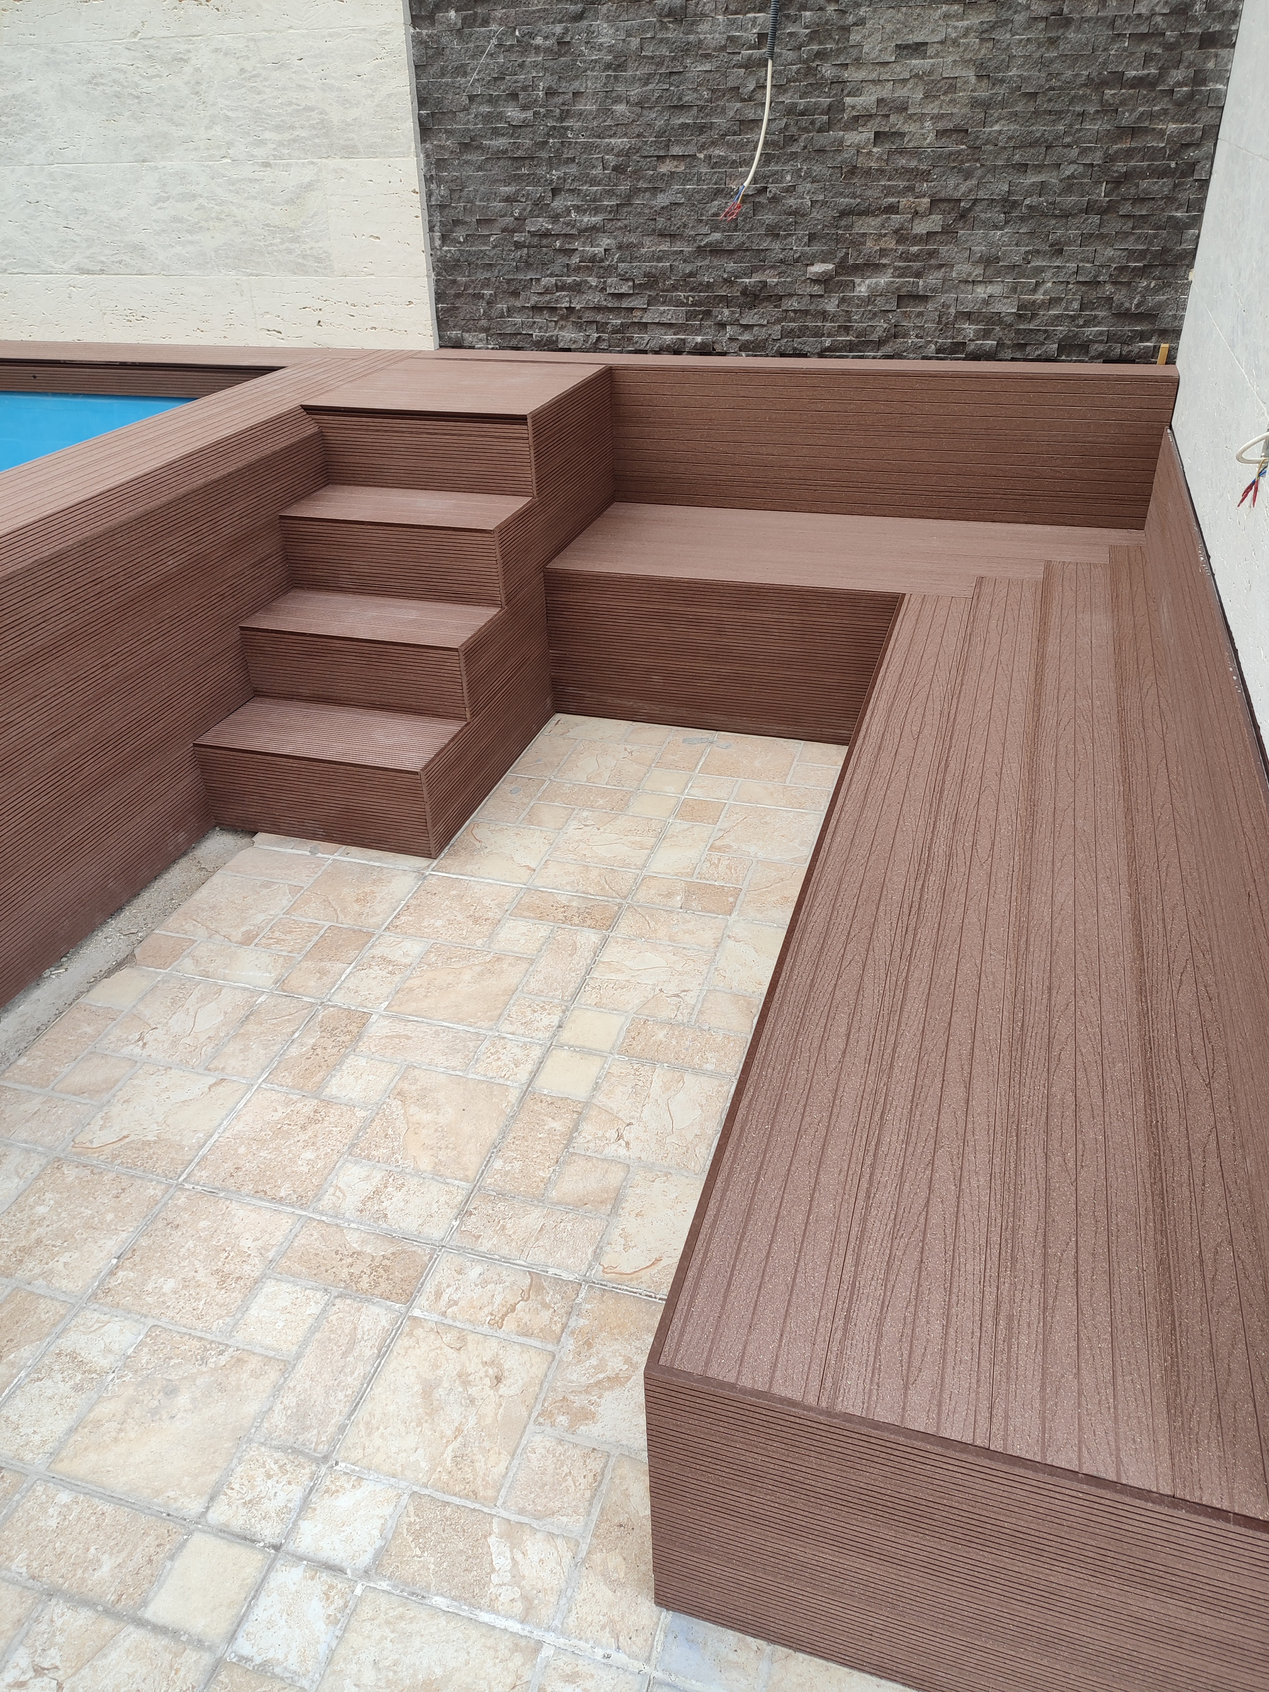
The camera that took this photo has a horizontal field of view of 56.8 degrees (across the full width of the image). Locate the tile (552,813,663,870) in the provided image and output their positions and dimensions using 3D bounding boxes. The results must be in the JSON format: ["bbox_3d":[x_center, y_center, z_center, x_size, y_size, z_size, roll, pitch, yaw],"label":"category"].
[{"bbox_3d":[-0.057,-0.011,2.675,0.218,0.013,0.211,8,34,16],"label":"tile"}]

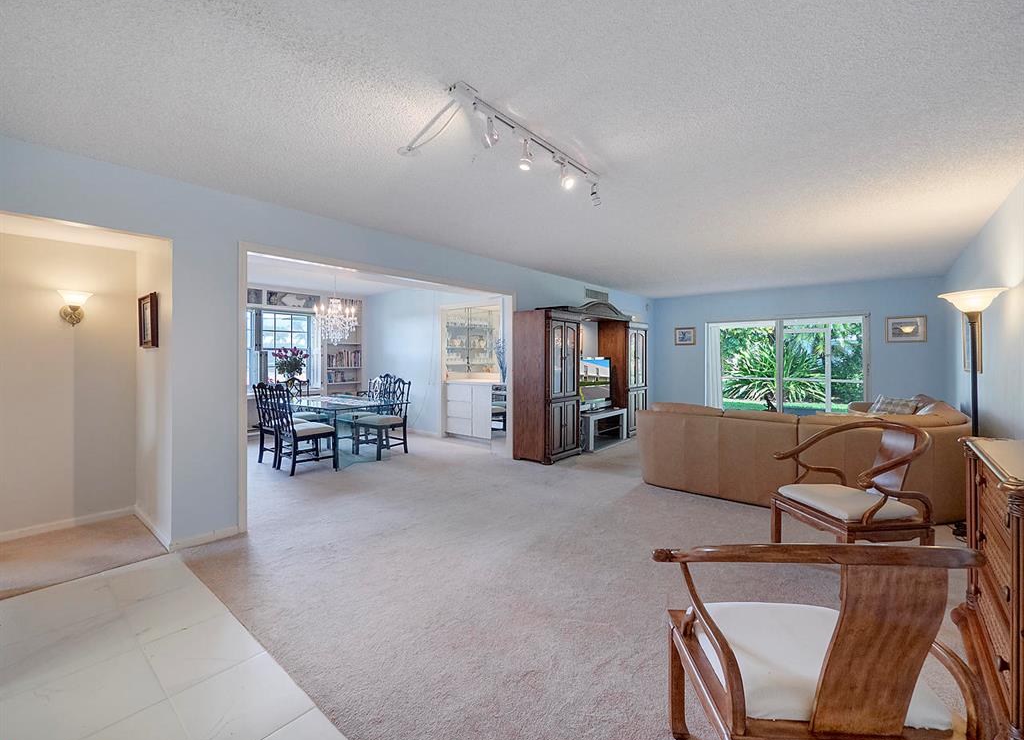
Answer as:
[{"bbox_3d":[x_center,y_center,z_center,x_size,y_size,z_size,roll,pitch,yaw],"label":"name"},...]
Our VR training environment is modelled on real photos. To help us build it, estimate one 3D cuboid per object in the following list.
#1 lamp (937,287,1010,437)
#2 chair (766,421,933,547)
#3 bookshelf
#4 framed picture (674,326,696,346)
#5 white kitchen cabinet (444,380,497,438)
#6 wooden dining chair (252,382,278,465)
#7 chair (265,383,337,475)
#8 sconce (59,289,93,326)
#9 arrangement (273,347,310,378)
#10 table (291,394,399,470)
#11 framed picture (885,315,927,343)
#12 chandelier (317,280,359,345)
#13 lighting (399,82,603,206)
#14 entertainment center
[{"bbox_3d":[3.471,0.280,3.104,0.345,1.730,0.345,1,2,40],"label":"lamp"},{"bbox_3d":[1.950,0.757,2.398,0.570,0.890,0.630,0,1,-6],"label":"chair"},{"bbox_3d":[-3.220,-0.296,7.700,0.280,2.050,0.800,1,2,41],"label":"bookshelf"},{"bbox_3d":[3.487,-0.666,8.313,0.420,0.360,0.030,1,2,40],"label":"framed picture"},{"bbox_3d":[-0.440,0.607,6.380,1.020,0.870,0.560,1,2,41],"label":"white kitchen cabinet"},{"bbox_3d":[-2.844,0.650,5.136,0.520,1.000,0.560,1,2,40],"label":"wooden dining chair"},{"bbox_3d":[-2.370,0.637,4.690,0.530,0.980,0.560,1,2,41],"label":"chair"},{"bbox_3d":[-3.248,-0.457,3.079,0.190,0.265,0.180,1,2,40],"label":"sconce"},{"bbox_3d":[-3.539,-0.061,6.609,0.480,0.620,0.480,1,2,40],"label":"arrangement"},{"bbox_3d":[-2.290,0.773,5.291,1.930,0.740,0.960,1,2,40],"label":"table"},{"bbox_3d":[5.820,-0.599,6.120,0.460,0.380,0.030,1,1,40],"label":"framed picture"},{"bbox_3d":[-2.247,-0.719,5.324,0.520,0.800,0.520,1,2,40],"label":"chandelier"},{"bbox_3d":[-0.097,-1.142,2.448,0.740,0.195,1.240,1,2,42],"label":"lighting"},{"bbox_3d":[1.164,0.081,6.116,0.570,2.000,2.800,1,2,41],"label":"entertainment center"}]

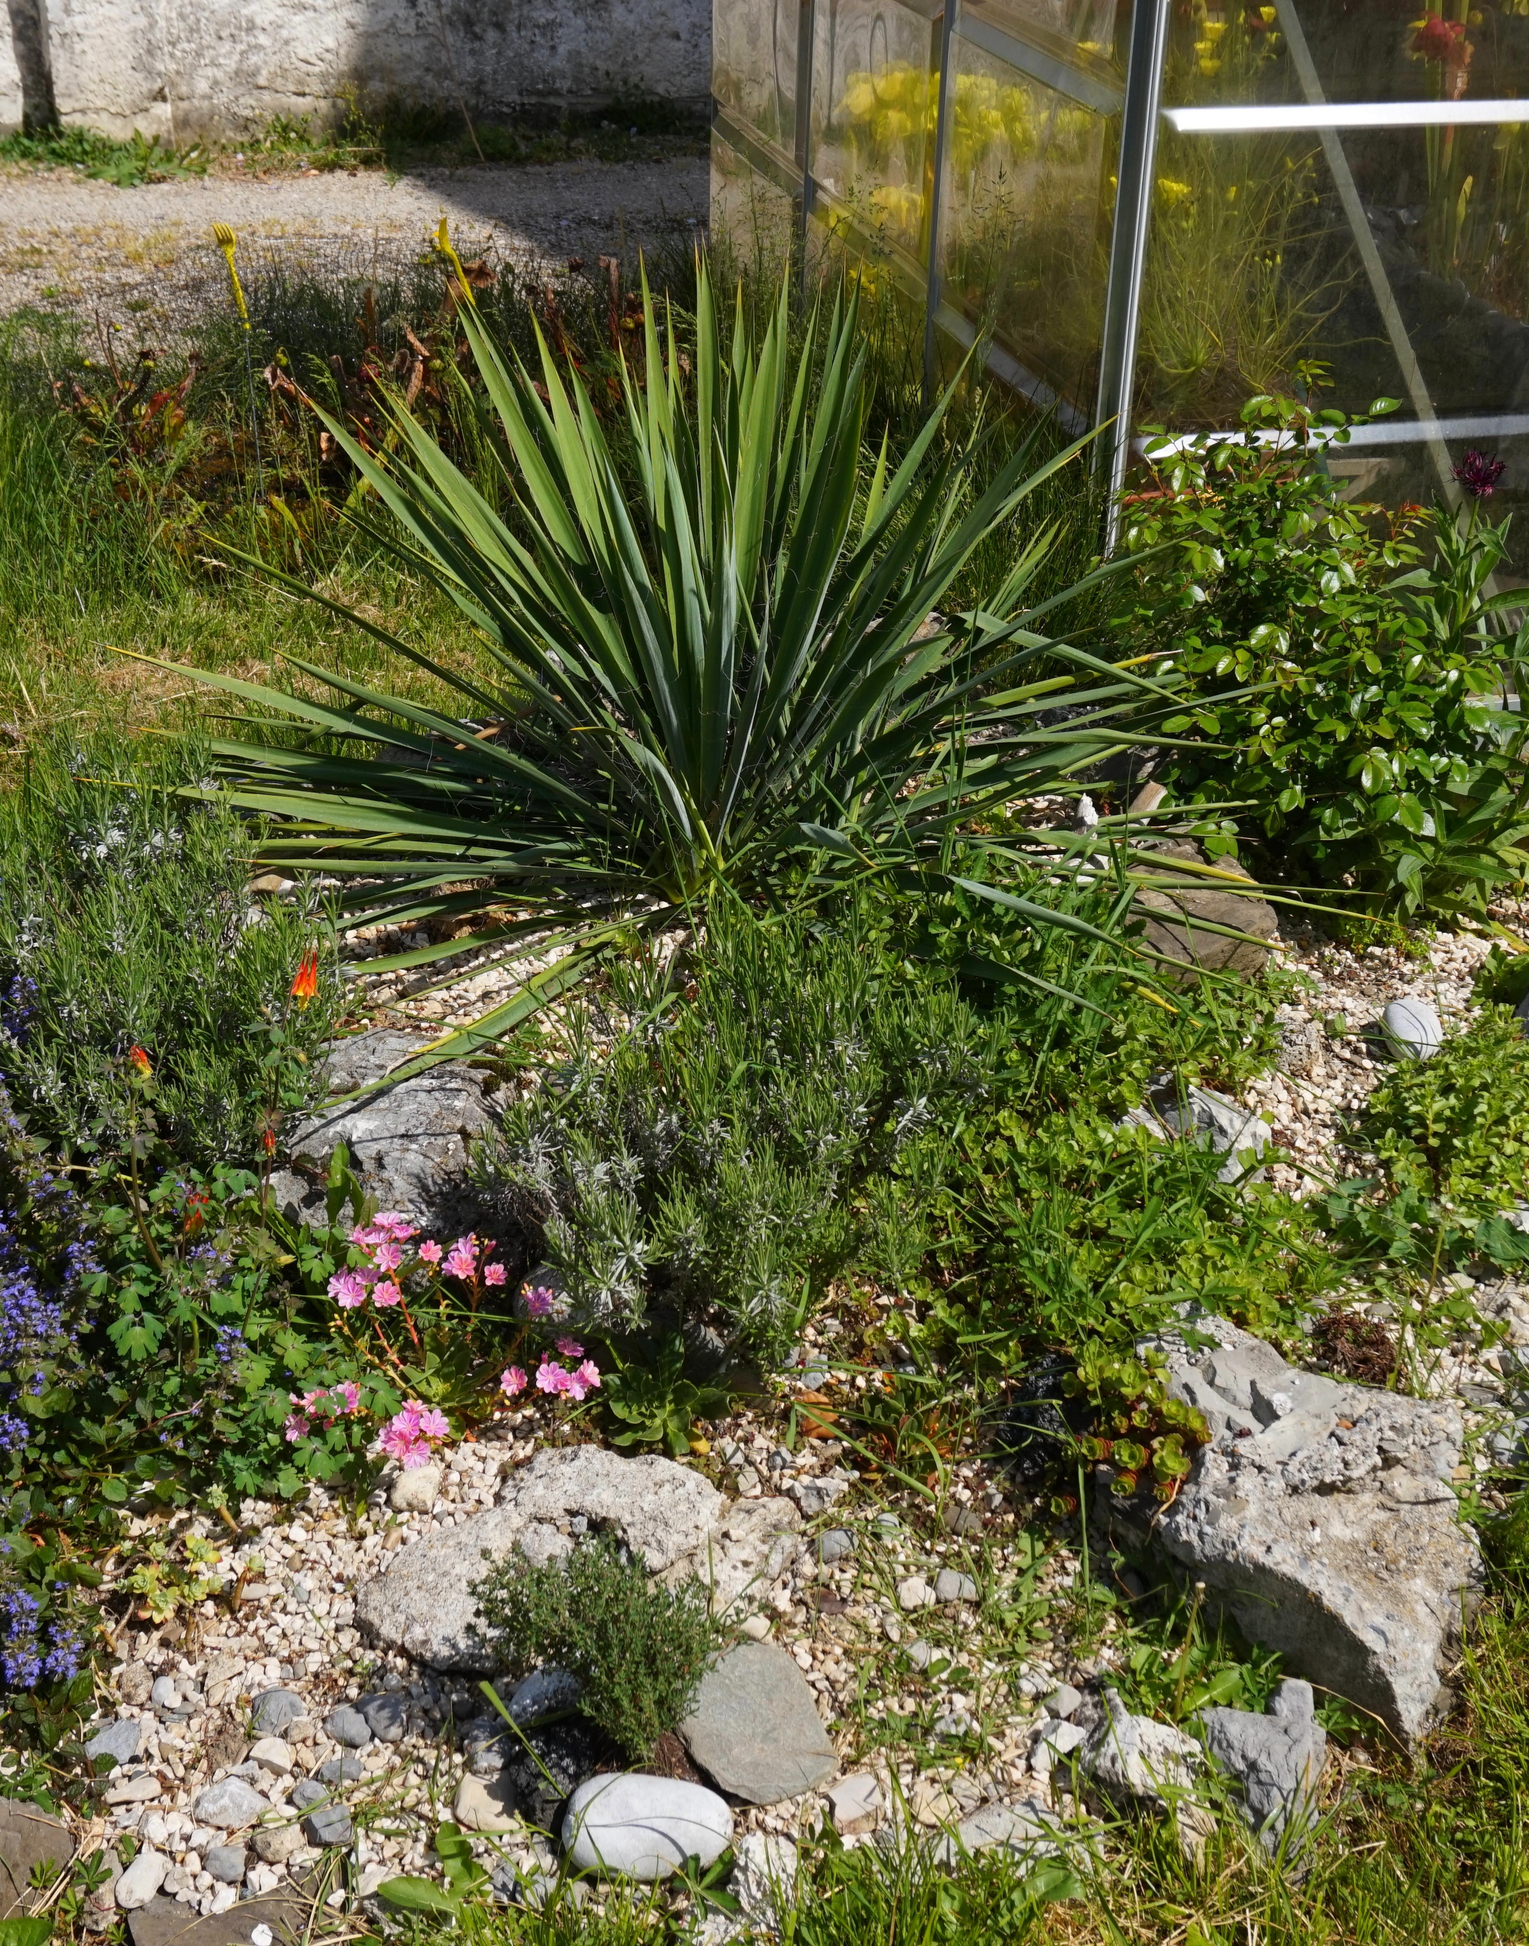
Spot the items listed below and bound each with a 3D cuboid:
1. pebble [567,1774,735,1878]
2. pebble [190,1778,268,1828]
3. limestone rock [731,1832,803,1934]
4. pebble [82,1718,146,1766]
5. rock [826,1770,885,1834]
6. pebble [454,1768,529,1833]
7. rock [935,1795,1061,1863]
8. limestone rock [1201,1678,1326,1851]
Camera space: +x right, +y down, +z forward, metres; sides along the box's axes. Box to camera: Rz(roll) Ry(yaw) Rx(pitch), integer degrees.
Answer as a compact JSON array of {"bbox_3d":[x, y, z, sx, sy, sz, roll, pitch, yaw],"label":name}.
[{"bbox_3d":[-0.085,0.618,1.823,0.127,0.060,0.082,-1,30,-4],"label":"pebble"},{"bbox_3d":[-0.370,0.572,1.733,0.055,0.034,0.042,2,31,0],"label":"pebble"},{"bbox_3d":[0.002,0.583,1.612,0.047,0.050,0.052,1,29,0],"label":"limestone rock"},{"bbox_3d":[-0.491,0.582,1.902,0.046,0.028,0.036,1,30,0],"label":"pebble"},{"bbox_3d":[0.060,0.550,1.672,0.041,0.032,0.038,1,29,0],"label":"rock"},{"bbox_3d":[-0.182,0.549,1.668,0.047,0.030,0.040,1,29,0],"label":"pebble"},{"bbox_3d":[0.160,0.589,1.732,0.085,0.031,0.053,-6,31,-13],"label":"rock"},{"bbox_3d":[0.369,0.589,1.872,0.085,0.120,0.080,1,30,0],"label":"limestone rock"}]

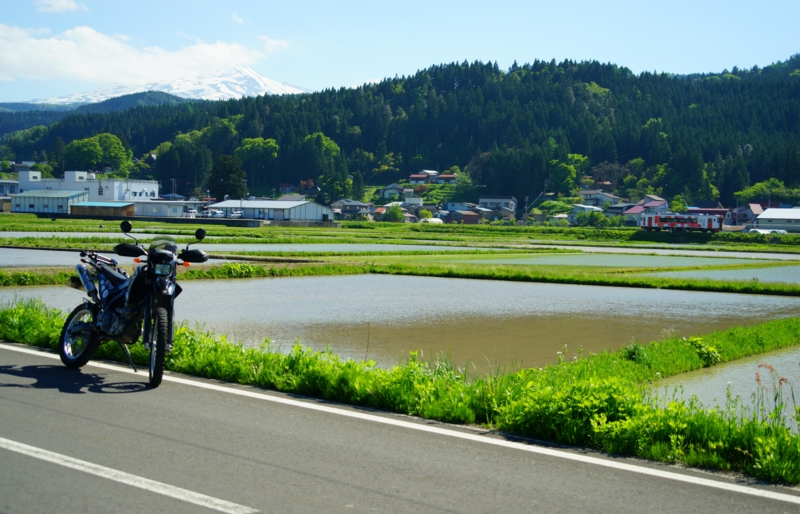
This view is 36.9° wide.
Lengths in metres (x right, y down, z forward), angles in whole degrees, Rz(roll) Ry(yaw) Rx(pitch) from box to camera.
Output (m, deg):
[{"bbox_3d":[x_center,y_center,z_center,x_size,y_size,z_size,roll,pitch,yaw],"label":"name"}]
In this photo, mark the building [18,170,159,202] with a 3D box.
[{"bbox_3d":[-92.201,-18.959,354.000,42.000,12.000,16.600,3,3,36],"label":"building"}]

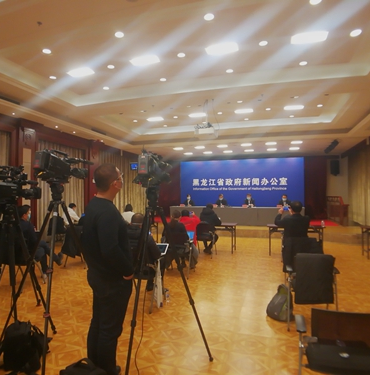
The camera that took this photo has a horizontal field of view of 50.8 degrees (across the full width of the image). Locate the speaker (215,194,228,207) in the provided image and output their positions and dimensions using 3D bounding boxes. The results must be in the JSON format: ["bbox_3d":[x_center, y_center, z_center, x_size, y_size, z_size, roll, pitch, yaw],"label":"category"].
[{"bbox_3d":[1.486,0.893,15.735,0.520,1.240,0.700,0,-1,14],"label":"speaker"}]

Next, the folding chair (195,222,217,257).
[{"bbox_3d":[0.530,1.272,9.576,0.500,0.830,0.560,0,-1,14],"label":"folding chair"}]

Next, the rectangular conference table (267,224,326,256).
[{"bbox_3d":[2.756,1.318,9.657,1.330,0.740,0.500,0,-1,14],"label":"rectangular conference table"}]

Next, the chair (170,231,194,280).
[{"bbox_3d":[-0.066,1.257,7.351,0.570,0.850,0.570,-2,-1,13],"label":"chair"}]

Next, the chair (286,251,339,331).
[{"bbox_3d":[1.484,1.155,4.522,0.590,0.850,0.580,-2,-1,19],"label":"chair"}]

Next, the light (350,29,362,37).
[{"bbox_3d":[2.760,-2.485,6.290,0.180,0.060,0.180,-2,-1,14],"label":"light"}]

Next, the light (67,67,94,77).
[{"bbox_3d":[-2.124,-2.342,7.951,0.550,0.060,0.360,-2,-1,14],"label":"light"}]

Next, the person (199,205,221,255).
[{"bbox_3d":[0.646,1.078,9.876,0.540,1.300,0.800,-2,-2,22],"label":"person"}]

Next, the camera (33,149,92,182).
[{"bbox_3d":[-1.101,-0.196,3.506,0.250,0.290,0.560,-2,-1,18],"label":"camera"}]

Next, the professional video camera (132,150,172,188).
[{"bbox_3d":[-0.292,-0.168,3.505,0.250,0.310,0.530,-2,-1,16],"label":"professional video camera"}]

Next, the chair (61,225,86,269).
[{"bbox_3d":[-2.330,1.235,8.276,0.500,0.850,0.560,0,-1,8],"label":"chair"}]

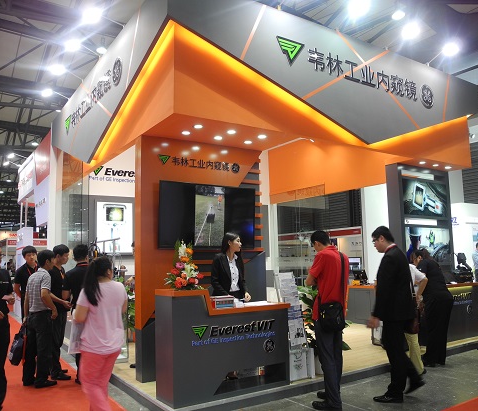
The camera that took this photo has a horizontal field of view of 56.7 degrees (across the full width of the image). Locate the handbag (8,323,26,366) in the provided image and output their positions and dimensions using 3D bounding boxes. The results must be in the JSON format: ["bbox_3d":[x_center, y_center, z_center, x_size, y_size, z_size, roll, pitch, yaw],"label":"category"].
[{"bbox_3d":[-2.761,1.725,5.500,0.140,0.500,0.340,4,-9,-40],"label":"handbag"}]

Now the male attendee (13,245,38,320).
[{"bbox_3d":[-2.903,1.438,6.135,0.480,1.742,0.300,2,-8,-24],"label":"male attendee"}]

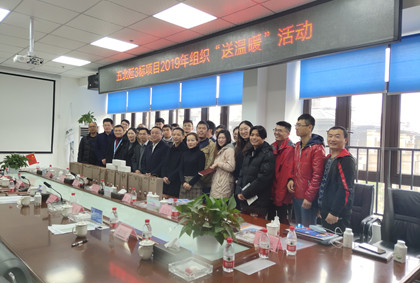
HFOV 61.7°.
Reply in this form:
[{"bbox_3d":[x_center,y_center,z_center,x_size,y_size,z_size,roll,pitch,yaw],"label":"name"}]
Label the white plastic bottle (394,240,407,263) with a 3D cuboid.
[{"bbox_3d":[1.286,0.740,2.372,0.075,0.134,0.073,3,-1,29],"label":"white plastic bottle"}]

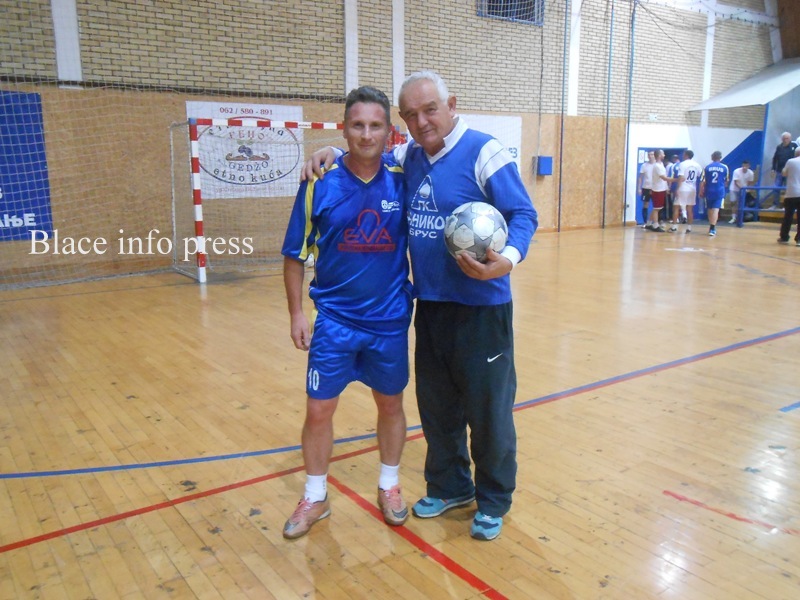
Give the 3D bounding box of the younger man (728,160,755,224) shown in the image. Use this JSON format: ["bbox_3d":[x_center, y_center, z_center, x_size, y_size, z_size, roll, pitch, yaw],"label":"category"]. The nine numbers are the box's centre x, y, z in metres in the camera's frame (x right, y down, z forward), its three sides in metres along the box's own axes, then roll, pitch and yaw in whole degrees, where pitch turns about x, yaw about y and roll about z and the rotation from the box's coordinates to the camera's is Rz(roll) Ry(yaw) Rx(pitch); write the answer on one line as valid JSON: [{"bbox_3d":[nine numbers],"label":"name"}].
[{"bbox_3d":[8.866,-2.768,17.926,0.580,1.600,0.620,6,12,33],"label":"younger man"}]

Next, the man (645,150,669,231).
[{"bbox_3d":[6.012,-2.515,16.112,0.580,1.810,0.500,1,10,9],"label":"man"}]

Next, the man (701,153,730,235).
[{"bbox_3d":[6.960,-2.347,15.251,0.580,1.770,0.500,3,11,17],"label":"man"}]

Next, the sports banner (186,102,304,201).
[{"bbox_3d":[-2.532,-2.492,11.596,2.020,1.530,0.030,-8,13,-34],"label":"sports banner"}]

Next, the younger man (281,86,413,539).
[{"bbox_3d":[-0.217,0.056,2.653,0.540,1.700,0.400,-2,10,-8],"label":"younger man"}]

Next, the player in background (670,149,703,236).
[{"bbox_3d":[6.582,-2.467,15.845,0.560,1.800,0.460,-2,10,-7],"label":"player in background"}]

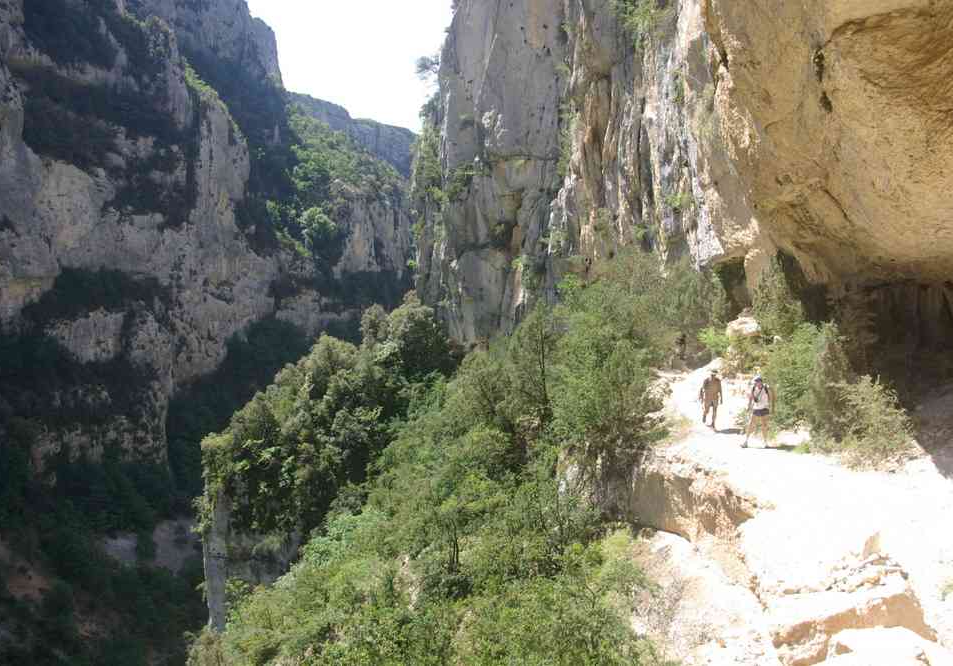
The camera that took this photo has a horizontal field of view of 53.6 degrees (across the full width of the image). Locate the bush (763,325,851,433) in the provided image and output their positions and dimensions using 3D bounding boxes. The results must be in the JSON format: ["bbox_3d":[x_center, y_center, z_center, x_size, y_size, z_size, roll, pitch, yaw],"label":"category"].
[{"bbox_3d":[9.095,1.254,26.000,2.400,3.000,2.200,0,0,0],"label":"bush"}]

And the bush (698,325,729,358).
[{"bbox_3d":[9.169,0.329,36.500,1.250,1.300,1.200,0,0,0],"label":"bush"}]

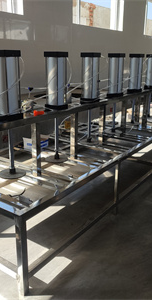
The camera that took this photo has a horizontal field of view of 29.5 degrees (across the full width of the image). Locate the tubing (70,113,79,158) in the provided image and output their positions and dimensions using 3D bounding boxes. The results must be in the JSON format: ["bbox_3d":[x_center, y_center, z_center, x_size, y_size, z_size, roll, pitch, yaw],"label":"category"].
[{"bbox_3d":[-0.018,-0.143,2.665,0.047,0.453,0.048,13,21,33],"label":"tubing"}]

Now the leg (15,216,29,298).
[{"bbox_3d":[-0.345,0.671,1.853,0.049,0.588,0.047,13,21,33],"label":"leg"}]

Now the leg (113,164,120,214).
[{"bbox_3d":[0.408,0.373,2.876,0.040,0.552,0.048,13,21,33],"label":"leg"}]

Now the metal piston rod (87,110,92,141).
[{"bbox_3d":[0.141,-0.263,2.948,0.034,0.365,0.034,13,21,33],"label":"metal piston rod"}]

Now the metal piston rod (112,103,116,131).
[{"bbox_3d":[0.445,-0.392,3.357,0.034,0.365,0.034,13,21,33],"label":"metal piston rod"}]

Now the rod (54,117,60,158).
[{"bbox_3d":[-0.165,-0.126,2.538,0.034,0.380,0.034,13,21,33],"label":"rod"}]

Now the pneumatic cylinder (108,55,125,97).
[{"bbox_3d":[0.432,-0.812,3.132,0.133,0.453,0.133,13,21,33],"label":"pneumatic cylinder"}]

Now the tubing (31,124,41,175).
[{"bbox_3d":[-0.324,-0.020,2.336,0.050,0.470,0.050,13,21,33],"label":"tubing"}]

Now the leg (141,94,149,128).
[{"bbox_3d":[0.943,-0.524,3.934,0.050,0.470,0.050,13,21,33],"label":"leg"}]

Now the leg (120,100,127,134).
[{"bbox_3d":[0.586,-0.407,3.562,0.050,0.470,0.050,13,21,33],"label":"leg"}]

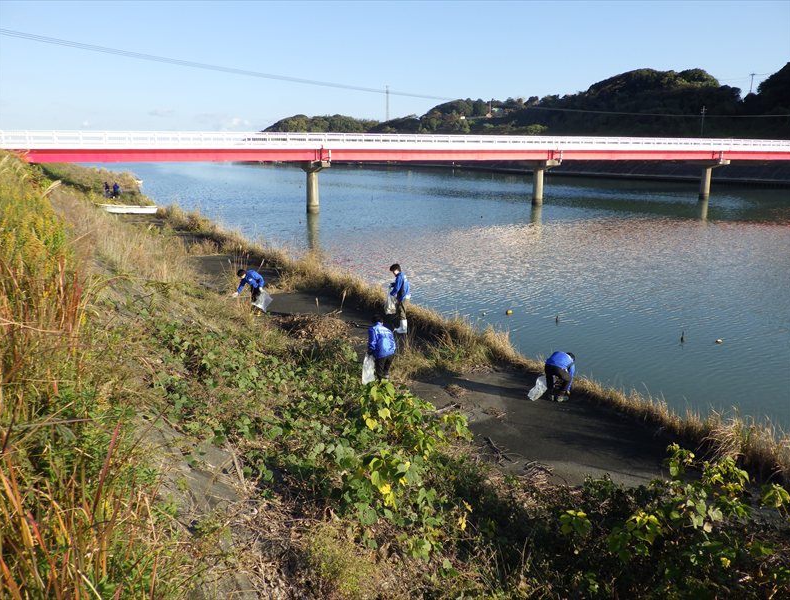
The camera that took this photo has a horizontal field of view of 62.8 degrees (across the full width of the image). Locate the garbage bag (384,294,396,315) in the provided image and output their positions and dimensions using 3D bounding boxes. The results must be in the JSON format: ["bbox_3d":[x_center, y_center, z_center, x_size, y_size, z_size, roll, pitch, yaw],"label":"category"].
[{"bbox_3d":[-0.122,0.085,15.737,0.300,0.500,0.300,4,13,20],"label":"garbage bag"}]

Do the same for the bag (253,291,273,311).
[{"bbox_3d":[-3.560,0.041,17.519,0.500,0.560,0.350,0,12,0],"label":"bag"}]

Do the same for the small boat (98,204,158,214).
[{"bbox_3d":[-20.449,-6.933,49.466,4.400,0.650,1.400,-4,13,-18],"label":"small boat"}]

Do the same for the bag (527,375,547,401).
[{"bbox_3d":[2.522,1.558,11.453,0.330,0.420,0.330,6,14,26],"label":"bag"}]

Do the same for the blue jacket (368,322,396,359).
[{"bbox_3d":[-0.233,0.725,11.577,0.480,0.620,0.380,-5,13,-21],"label":"blue jacket"}]

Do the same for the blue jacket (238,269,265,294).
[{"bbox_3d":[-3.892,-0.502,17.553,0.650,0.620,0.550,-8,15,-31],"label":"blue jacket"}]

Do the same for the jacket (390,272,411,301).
[{"bbox_3d":[0.133,-0.315,15.700,0.480,0.680,0.480,4,13,20],"label":"jacket"}]

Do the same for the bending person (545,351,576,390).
[{"bbox_3d":[2.957,1.349,11.561,0.460,0.880,0.620,6,14,26],"label":"bending person"}]

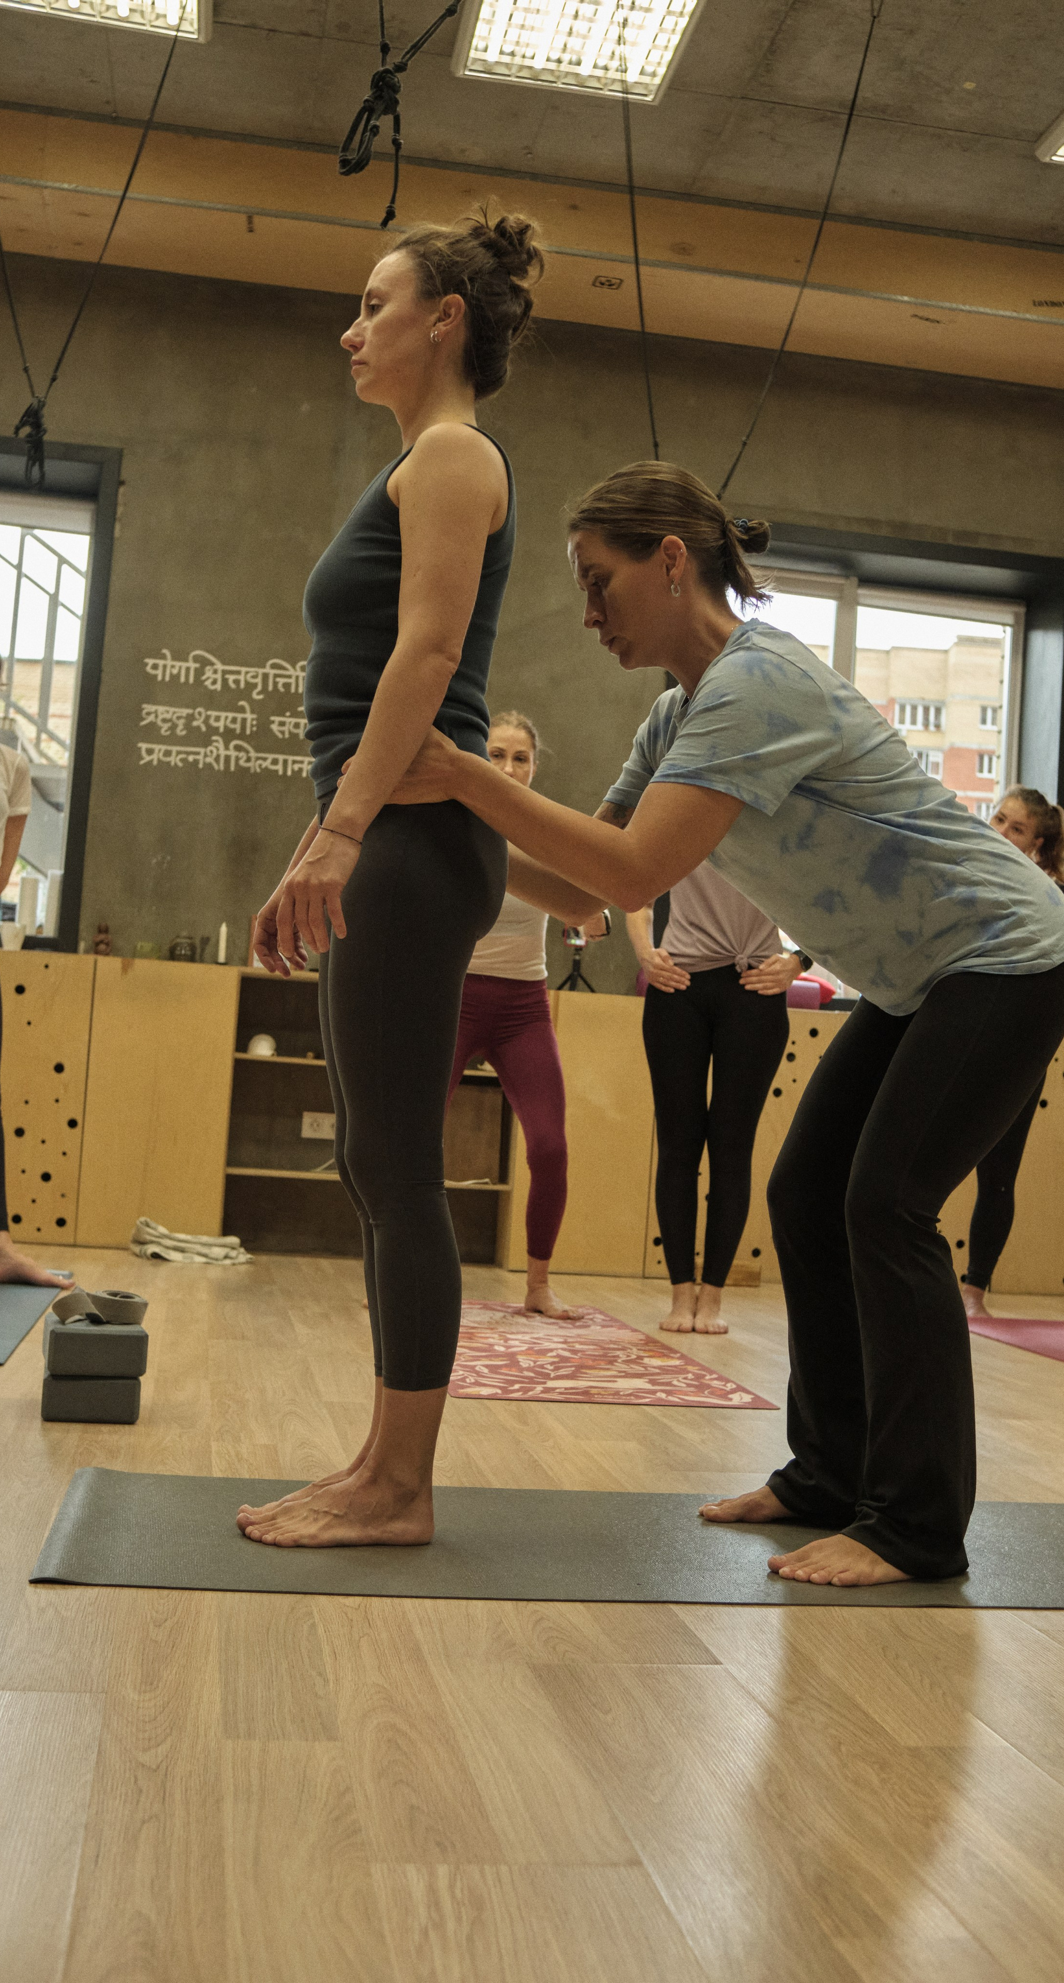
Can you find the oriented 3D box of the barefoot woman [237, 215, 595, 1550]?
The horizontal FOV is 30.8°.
[{"bbox_3d":[-0.161,-0.169,2.421,0.320,1.660,0.460,4,-4,-9],"label":"barefoot woman"}]

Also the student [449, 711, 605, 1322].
[{"bbox_3d":[-0.092,0.034,5.127,0.590,1.620,0.340,4,-4,-4],"label":"student"}]

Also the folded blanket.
[{"bbox_3d":[-1.092,0.796,6.172,0.400,0.120,0.240,4,-4,-9],"label":"folded blanket"}]

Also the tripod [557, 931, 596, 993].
[{"bbox_3d":[0.157,-0.107,6.844,0.125,0.195,0.120,4,-4,-9],"label":"tripod"}]

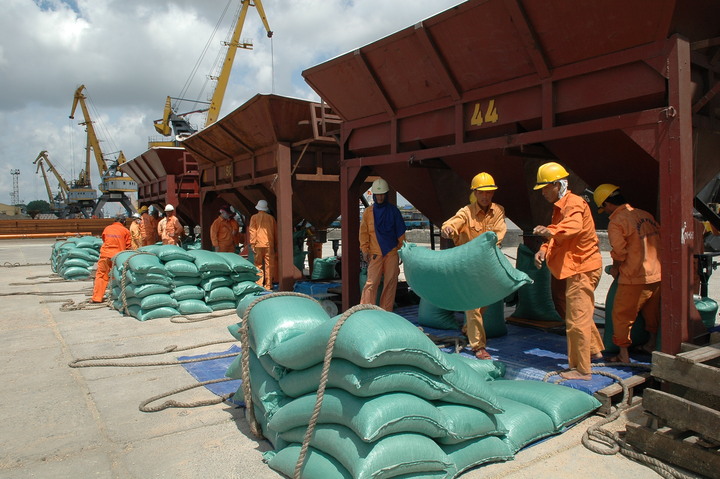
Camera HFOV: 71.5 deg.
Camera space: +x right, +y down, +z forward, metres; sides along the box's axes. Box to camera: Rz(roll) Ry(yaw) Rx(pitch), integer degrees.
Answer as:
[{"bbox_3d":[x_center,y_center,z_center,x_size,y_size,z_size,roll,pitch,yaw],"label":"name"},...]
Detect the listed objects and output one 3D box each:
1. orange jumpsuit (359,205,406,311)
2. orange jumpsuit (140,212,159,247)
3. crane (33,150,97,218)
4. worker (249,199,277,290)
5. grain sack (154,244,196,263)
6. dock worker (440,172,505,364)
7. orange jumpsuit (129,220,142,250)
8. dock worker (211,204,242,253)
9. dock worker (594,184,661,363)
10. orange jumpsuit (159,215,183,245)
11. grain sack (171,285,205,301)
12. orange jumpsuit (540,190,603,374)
[{"bbox_3d":[0.275,0.287,6.100,0.580,1.420,0.360,-1,3,3],"label":"orange jumpsuit"},{"bbox_3d":[-5.092,0.150,12.000,0.380,1.450,0.500,-1,3,-18],"label":"orange jumpsuit"},{"bbox_3d":[-127.597,-22.682,215.000,27.000,31.000,11.000,-2,3,-30],"label":"crane"},{"bbox_3d":[-1.795,0.092,9.200,0.500,1.680,0.330,-1,3,0],"label":"worker"},{"bbox_3d":[-2.967,0.217,7.740,0.520,0.230,0.850,-4,4,-39],"label":"grain sack"},{"bbox_3d":[1.040,0.211,4.580,0.580,1.630,0.530,-1,3,3],"label":"dock worker"},{"bbox_3d":[-5.250,0.215,11.700,0.420,1.350,0.480,-1,3,-18],"label":"orange jumpsuit"},{"bbox_3d":[-2.709,0.146,10.100,0.400,1.680,0.560,2,3,40],"label":"dock worker"},{"bbox_3d":[2.436,0.306,4.500,0.500,1.570,0.540,-2,3,-28],"label":"dock worker"},{"bbox_3d":[-4.703,0.112,12.400,0.560,1.440,0.340,-2,3,-18],"label":"orange jumpsuit"},{"bbox_3d":[-2.784,0.769,7.640,0.510,0.230,0.850,-4,4,-39],"label":"grain sack"},{"bbox_3d":[1.740,0.347,4.130,0.540,1.490,0.480,0,3,13],"label":"orange jumpsuit"}]

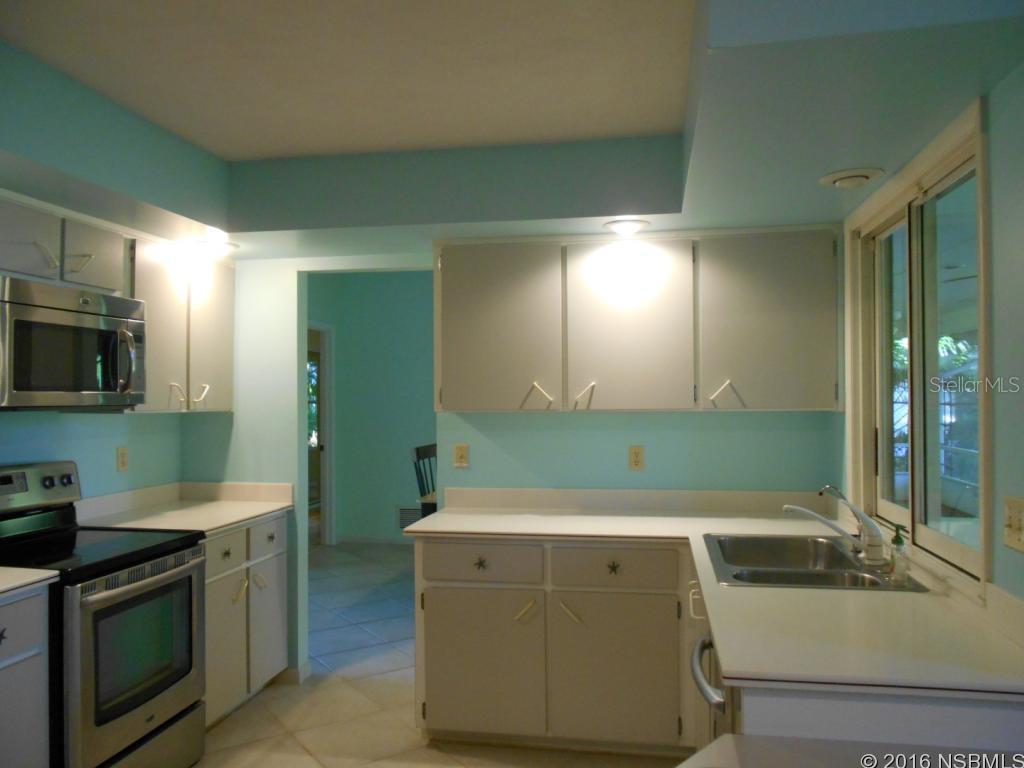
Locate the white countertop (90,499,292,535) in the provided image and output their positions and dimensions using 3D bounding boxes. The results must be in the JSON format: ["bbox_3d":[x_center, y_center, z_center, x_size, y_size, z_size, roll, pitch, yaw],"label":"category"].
[{"bbox_3d":[-1.490,0.628,3.569,0.658,0.037,0.815,-1,-1,10],"label":"white countertop"}]

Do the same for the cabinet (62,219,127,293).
[{"bbox_3d":[-1.774,-0.483,3.017,0.318,0.246,0.363,-1,-1,10],"label":"cabinet"}]

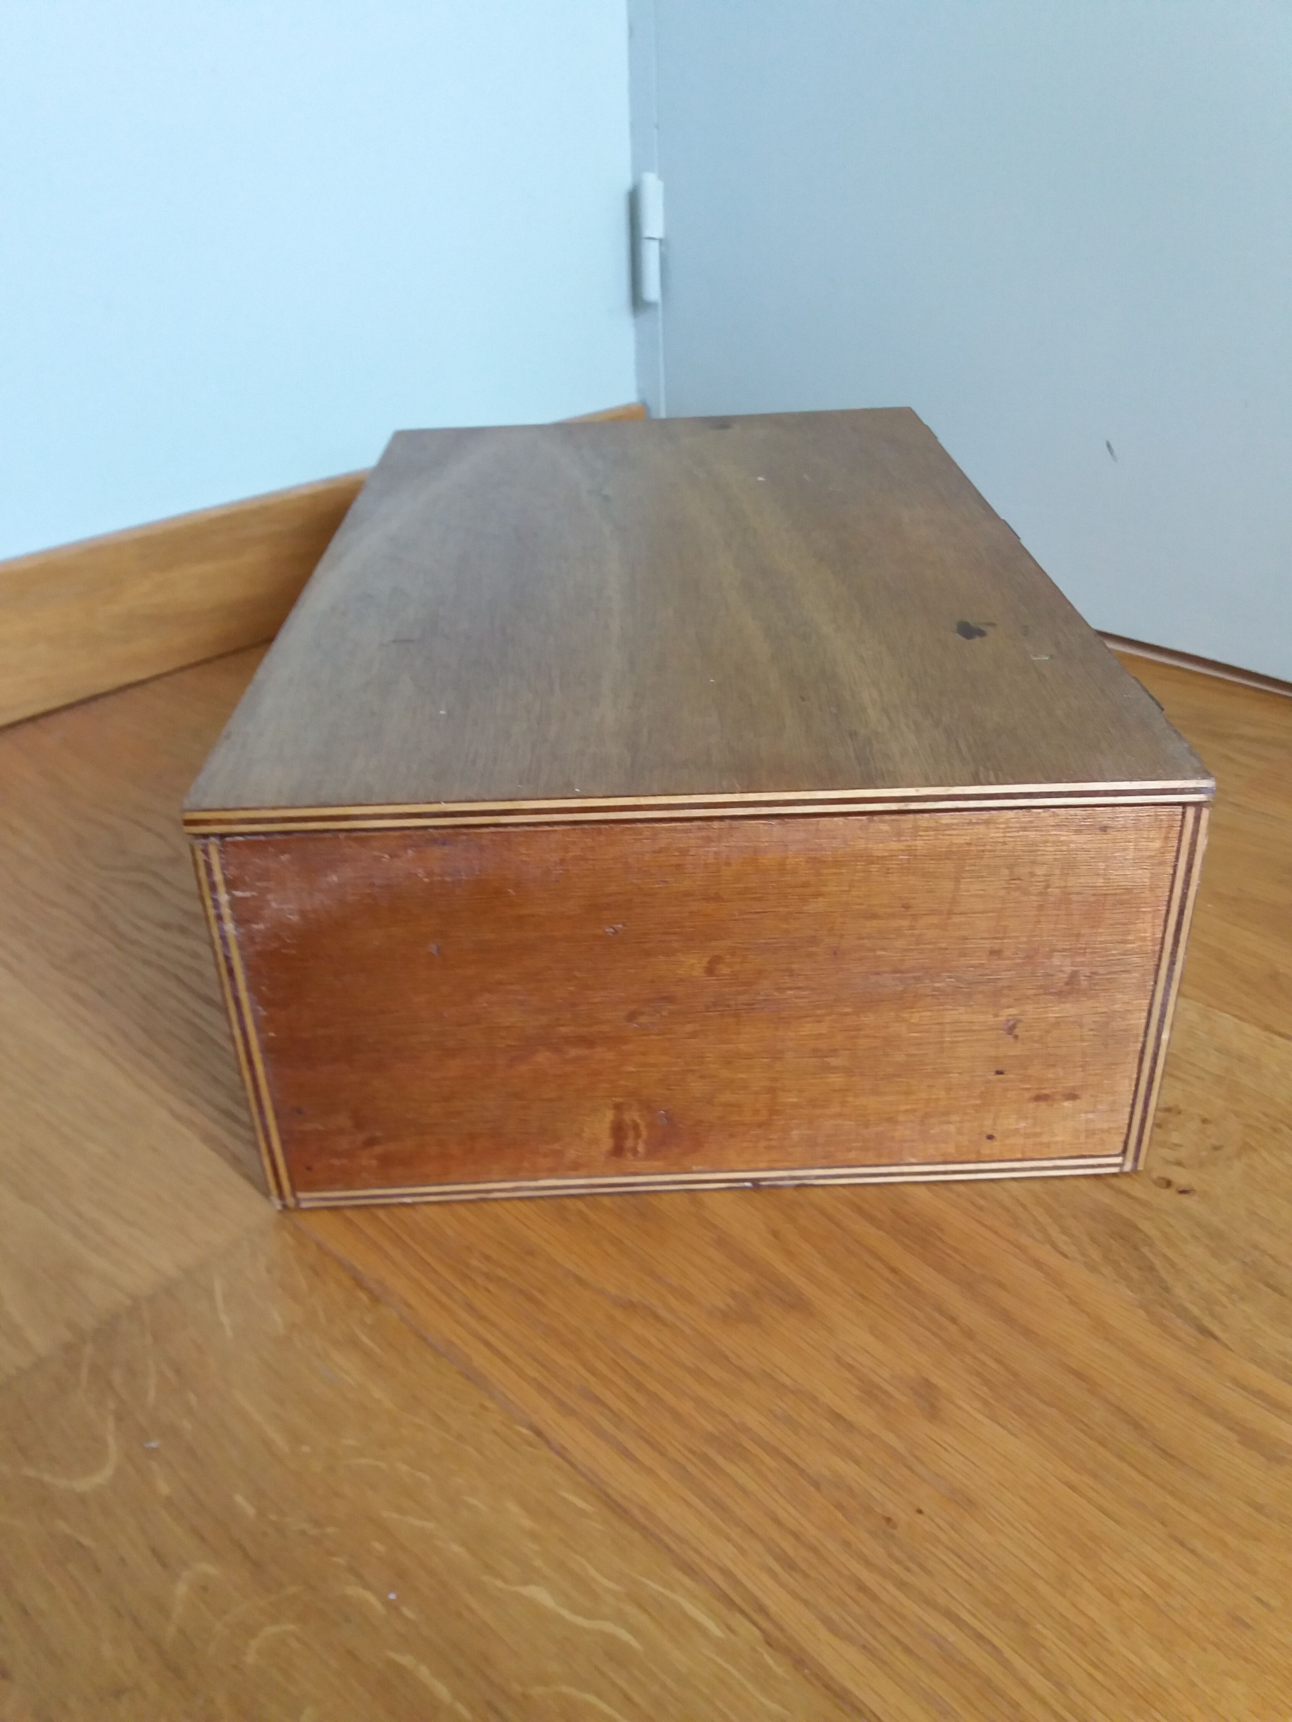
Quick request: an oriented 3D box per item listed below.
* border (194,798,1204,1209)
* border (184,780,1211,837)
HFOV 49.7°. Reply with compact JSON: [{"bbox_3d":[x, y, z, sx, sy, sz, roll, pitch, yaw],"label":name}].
[{"bbox_3d":[0.017,0.043,0.389,0.259,0.127,0.008,-2,30,0],"label":"border"},{"bbox_3d":[0.014,-0.015,0.355,0.260,0.007,0.008,-2,30,-1],"label":"border"}]

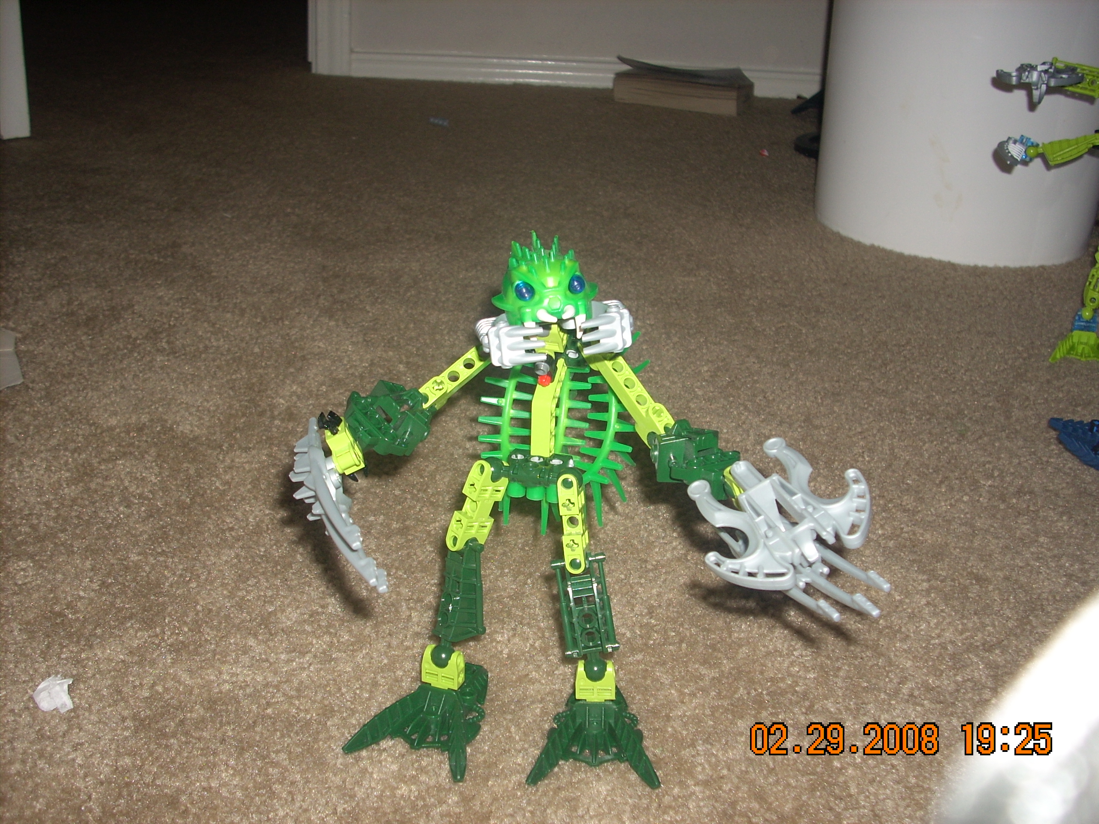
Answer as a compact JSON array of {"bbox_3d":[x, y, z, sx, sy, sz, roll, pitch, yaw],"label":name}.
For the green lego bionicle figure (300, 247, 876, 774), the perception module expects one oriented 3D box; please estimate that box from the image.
[{"bbox_3d":[0.018,0.031,0.446,0.211,0.193,0.116,6,22,6],"label":"green lego bionicle figure"}]

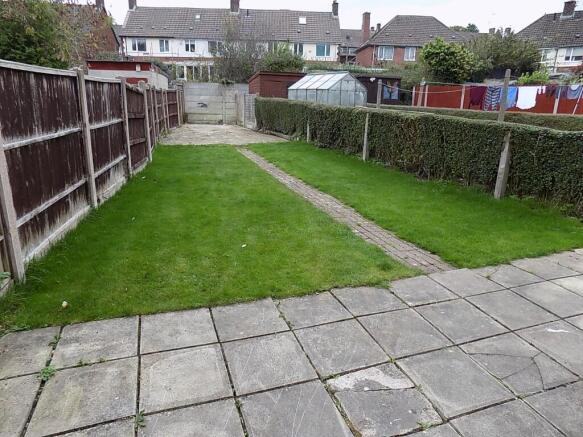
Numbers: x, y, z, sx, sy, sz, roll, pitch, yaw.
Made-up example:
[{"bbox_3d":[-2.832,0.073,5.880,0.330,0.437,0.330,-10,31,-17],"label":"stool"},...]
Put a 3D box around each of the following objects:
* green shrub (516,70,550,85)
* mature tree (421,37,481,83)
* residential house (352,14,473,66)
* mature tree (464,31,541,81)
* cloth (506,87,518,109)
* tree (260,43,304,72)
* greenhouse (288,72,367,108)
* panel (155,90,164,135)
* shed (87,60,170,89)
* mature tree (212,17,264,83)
[{"bbox_3d":[9.591,-4.844,15.710,1.400,2.170,1.400,1,17,0],"label":"green shrub"},{"bbox_3d":[7.586,-6.895,19.271,3.000,3.860,3.000,1,17,0],"label":"mature tree"},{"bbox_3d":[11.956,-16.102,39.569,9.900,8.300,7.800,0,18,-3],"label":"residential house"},{"bbox_3d":[11.815,-8.267,22.481,4.700,4.710,4.700,1,17,0],"label":"mature tree"},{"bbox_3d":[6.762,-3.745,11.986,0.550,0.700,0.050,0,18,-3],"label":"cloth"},{"bbox_3d":[-0.614,-9.409,25.348,3.100,3.870,3.100,1,17,0],"label":"tree"},{"bbox_3d":[1.399,-4.820,15.634,1.950,2.050,2.600,-10,21,-33],"label":"greenhouse"},{"bbox_3d":[-4.449,-3.600,13.154,0.060,1.550,1.830,-2,18,-11],"label":"panel"},{"bbox_3d":[-7.165,-5.620,17.489,2.450,2.400,4.600,-2,18,-10],"label":"shed"},{"bbox_3d":[-3.259,-9.722,24.219,3.400,5.240,3.400,1,17,0],"label":"mature tree"}]

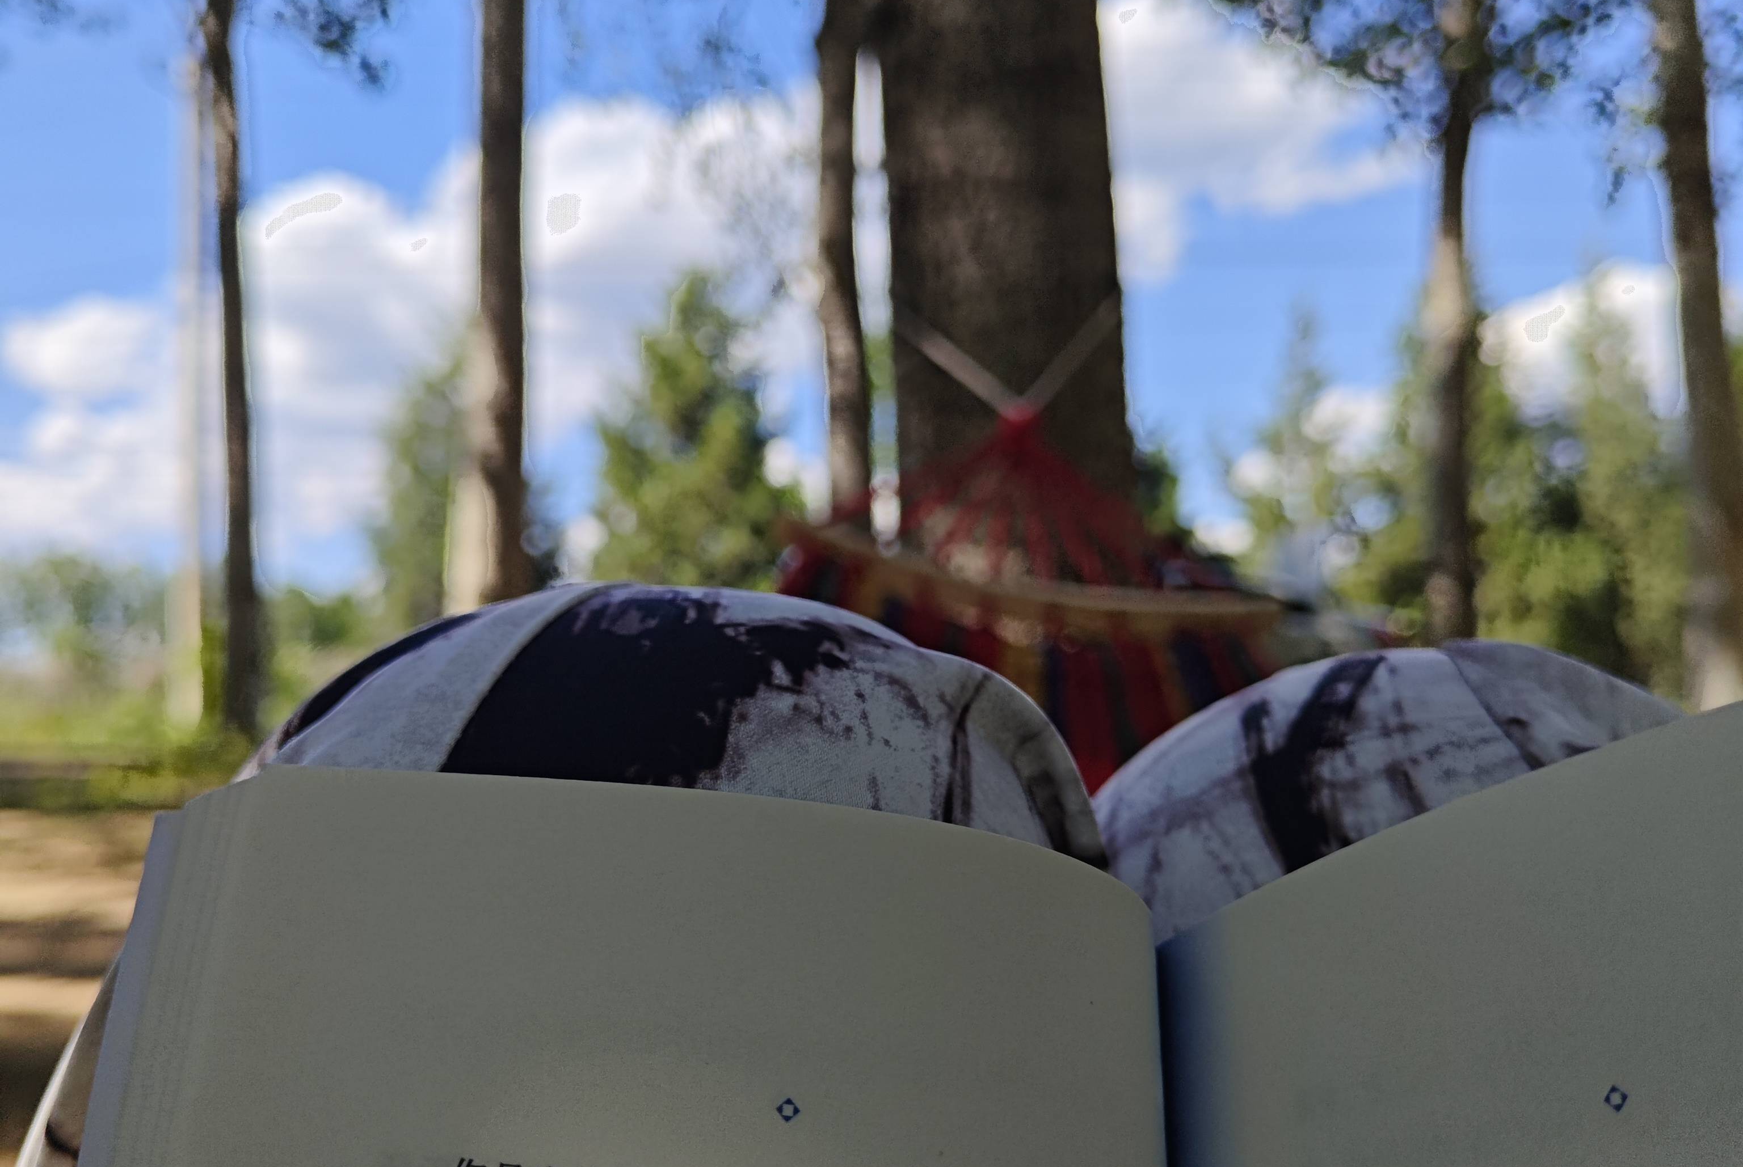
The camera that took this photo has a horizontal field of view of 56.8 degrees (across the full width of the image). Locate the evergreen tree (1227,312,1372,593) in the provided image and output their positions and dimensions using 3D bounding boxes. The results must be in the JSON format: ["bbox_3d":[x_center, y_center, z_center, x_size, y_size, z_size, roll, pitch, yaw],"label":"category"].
[{"bbox_3d":[5.300,-0.750,20.000,2.100,5.200,2.100,-1,-3,0],"label":"evergreen tree"}]

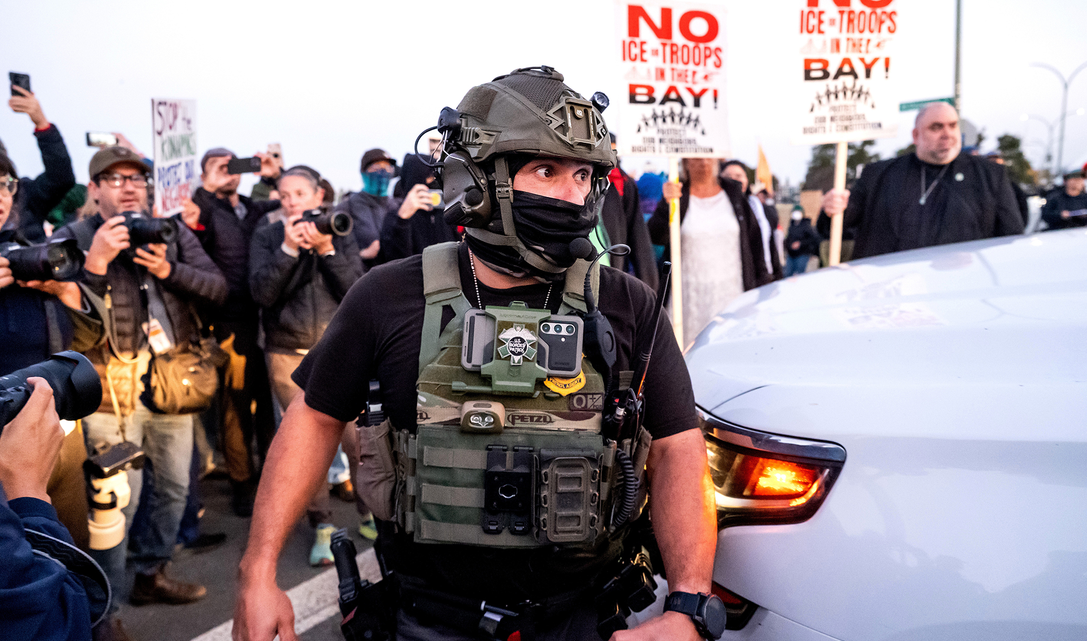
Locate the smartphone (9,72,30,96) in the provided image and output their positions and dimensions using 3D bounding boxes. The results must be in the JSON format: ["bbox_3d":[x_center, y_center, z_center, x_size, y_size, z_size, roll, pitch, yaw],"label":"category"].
[{"bbox_3d":[-2.215,-0.972,3.200,0.075,0.152,0.010,-7,10,-37],"label":"smartphone"}]

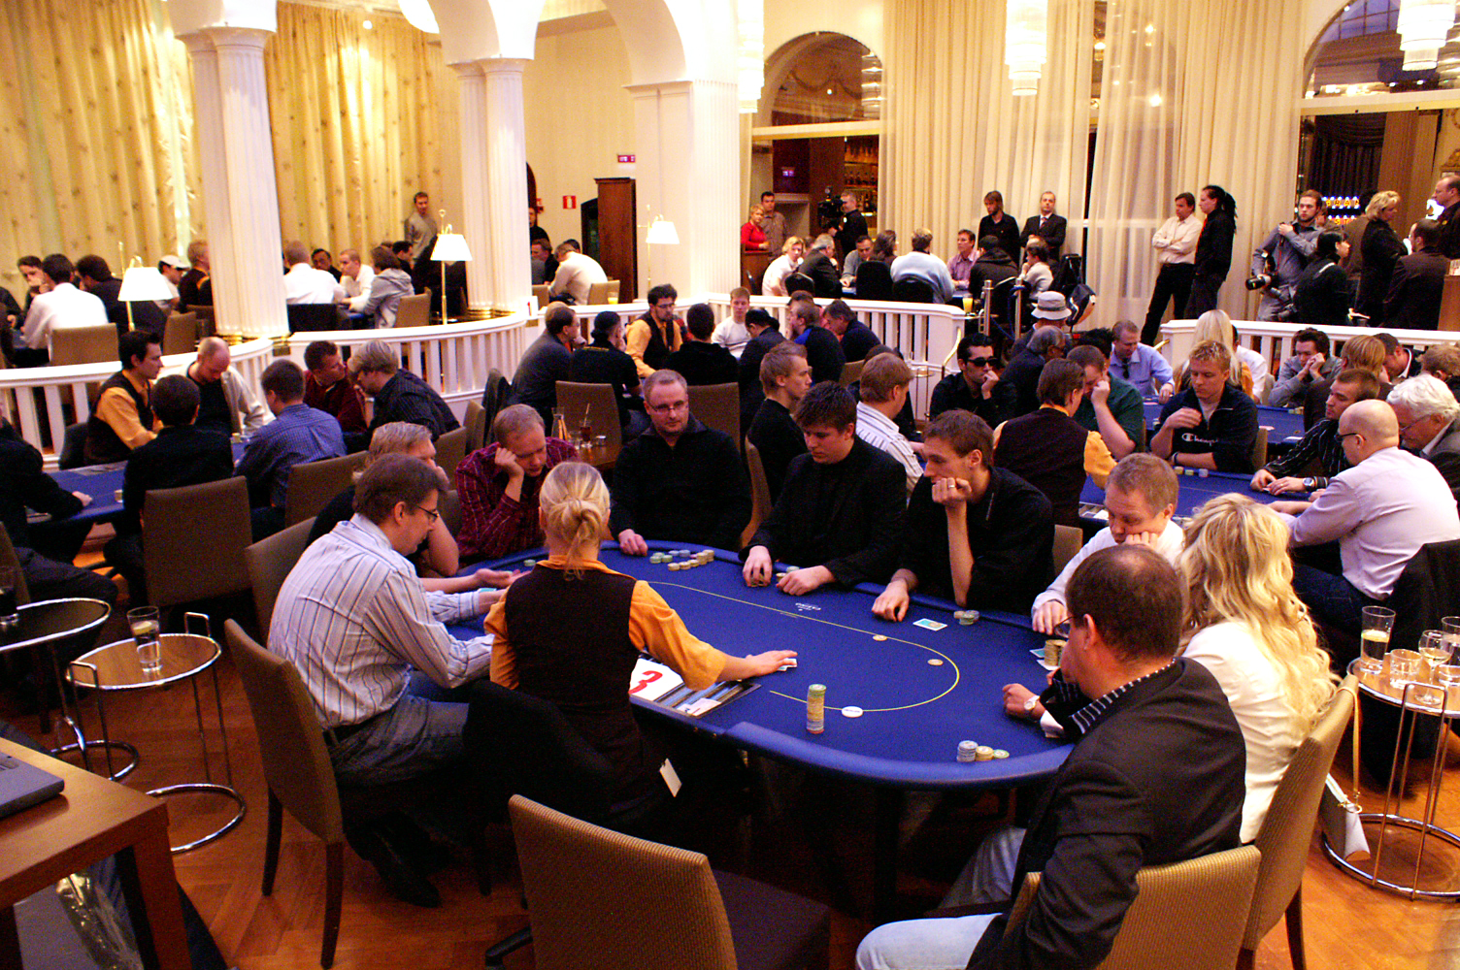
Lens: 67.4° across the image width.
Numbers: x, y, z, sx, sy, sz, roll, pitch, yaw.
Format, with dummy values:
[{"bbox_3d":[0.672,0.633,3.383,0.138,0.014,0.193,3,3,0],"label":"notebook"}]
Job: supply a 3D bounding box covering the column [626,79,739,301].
[{"bbox_3d":[-0.406,-2.507,10.867,0.650,2.800,0.750,13,20,43],"label":"column"}]

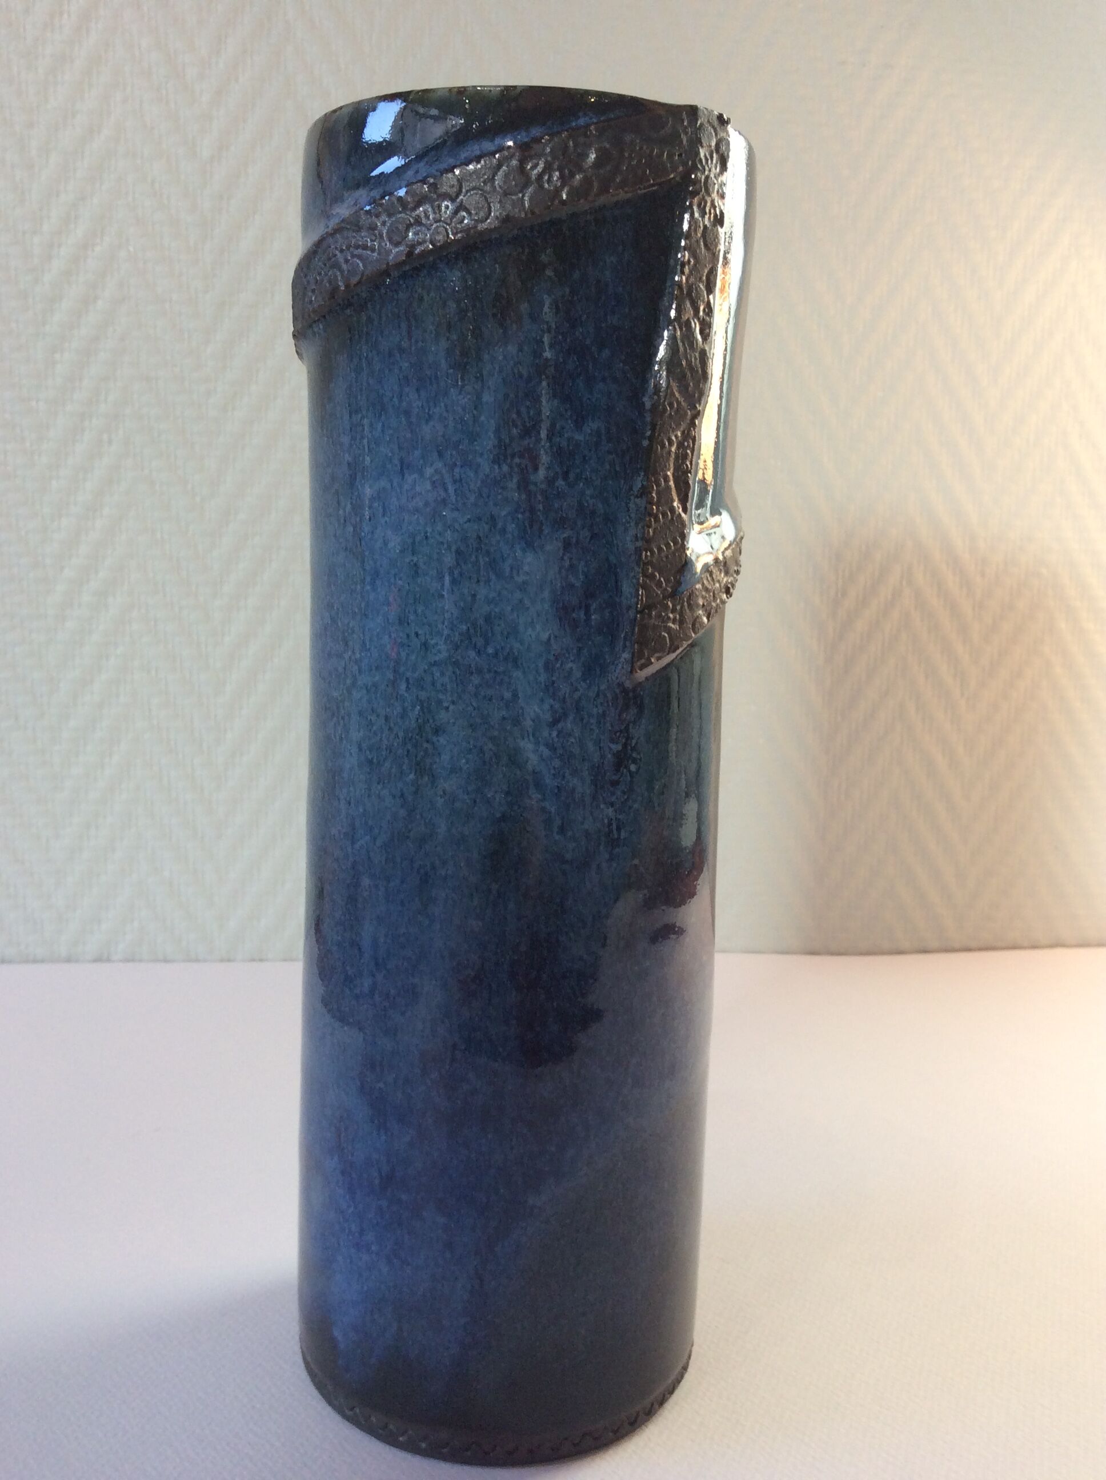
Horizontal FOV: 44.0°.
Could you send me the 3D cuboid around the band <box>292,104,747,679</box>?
[{"bbox_3d":[-0.007,-0.068,0.289,0.097,0.104,0.093,0,7,-1],"label":"band"}]

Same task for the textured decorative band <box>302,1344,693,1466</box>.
[{"bbox_3d":[-0.012,0.135,0.316,0.088,0.009,0.088,0,7,-2],"label":"textured decorative band"}]

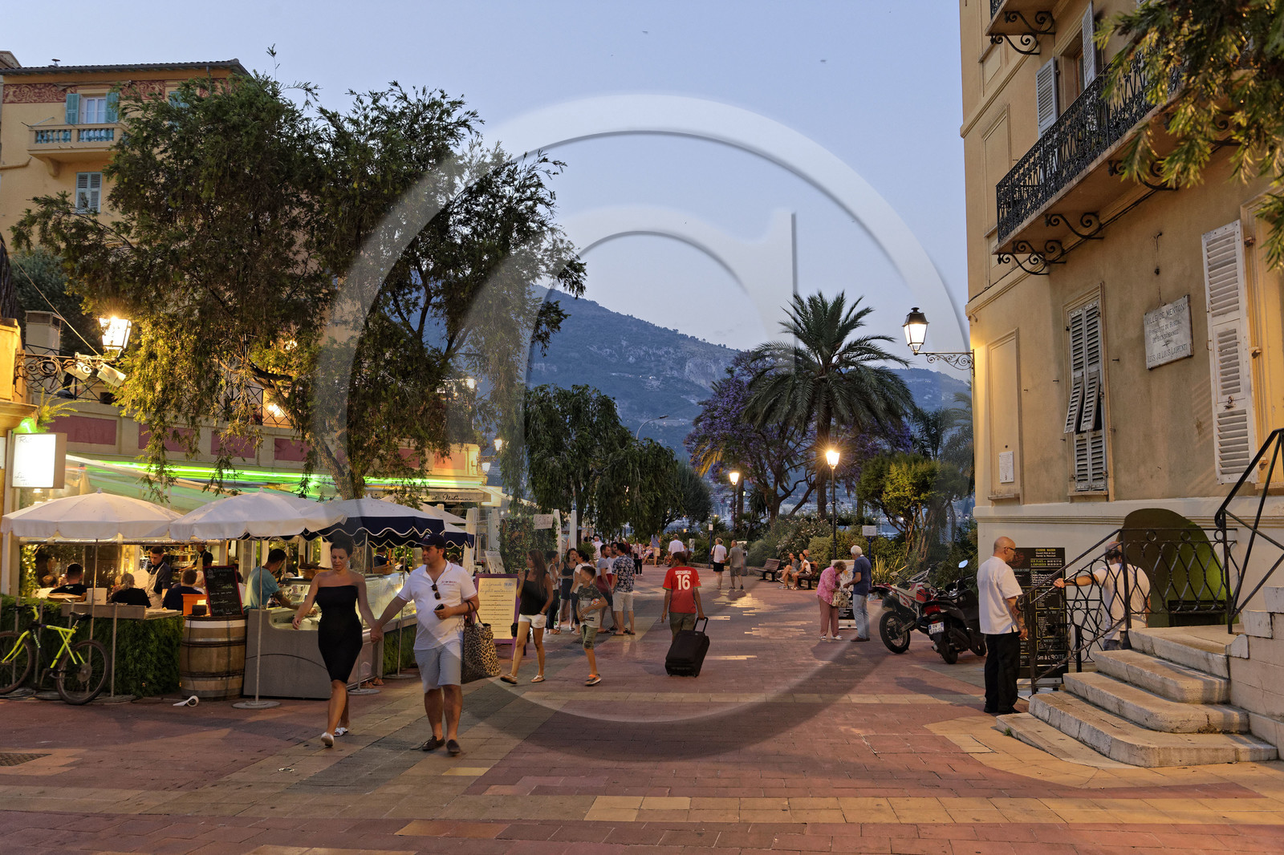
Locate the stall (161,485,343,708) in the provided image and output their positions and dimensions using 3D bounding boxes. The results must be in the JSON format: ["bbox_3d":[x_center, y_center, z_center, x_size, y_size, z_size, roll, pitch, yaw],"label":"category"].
[{"bbox_3d":[-4.063,1.790,11.499,1.850,2.220,2.100,1,-5,-12],"label":"stall"}]

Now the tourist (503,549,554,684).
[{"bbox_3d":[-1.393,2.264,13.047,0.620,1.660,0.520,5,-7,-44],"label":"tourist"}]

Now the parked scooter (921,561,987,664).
[{"bbox_3d":[4.700,2.678,15.218,0.800,1.380,1.950,-4,-6,33],"label":"parked scooter"}]

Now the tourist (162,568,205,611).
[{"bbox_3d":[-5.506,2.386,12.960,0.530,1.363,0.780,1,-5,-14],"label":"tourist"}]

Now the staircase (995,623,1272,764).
[{"bbox_3d":[4.600,2.387,9.662,2.600,0.760,3.300,0,-5,2],"label":"staircase"}]

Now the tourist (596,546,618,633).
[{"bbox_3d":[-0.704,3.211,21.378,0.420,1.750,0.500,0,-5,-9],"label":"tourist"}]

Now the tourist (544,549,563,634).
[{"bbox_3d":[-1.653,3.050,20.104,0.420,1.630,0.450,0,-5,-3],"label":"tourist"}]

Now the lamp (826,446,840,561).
[{"bbox_3d":[6.307,3.035,35.300,0.450,4.750,0.450,0,-5,0],"label":"lamp"}]

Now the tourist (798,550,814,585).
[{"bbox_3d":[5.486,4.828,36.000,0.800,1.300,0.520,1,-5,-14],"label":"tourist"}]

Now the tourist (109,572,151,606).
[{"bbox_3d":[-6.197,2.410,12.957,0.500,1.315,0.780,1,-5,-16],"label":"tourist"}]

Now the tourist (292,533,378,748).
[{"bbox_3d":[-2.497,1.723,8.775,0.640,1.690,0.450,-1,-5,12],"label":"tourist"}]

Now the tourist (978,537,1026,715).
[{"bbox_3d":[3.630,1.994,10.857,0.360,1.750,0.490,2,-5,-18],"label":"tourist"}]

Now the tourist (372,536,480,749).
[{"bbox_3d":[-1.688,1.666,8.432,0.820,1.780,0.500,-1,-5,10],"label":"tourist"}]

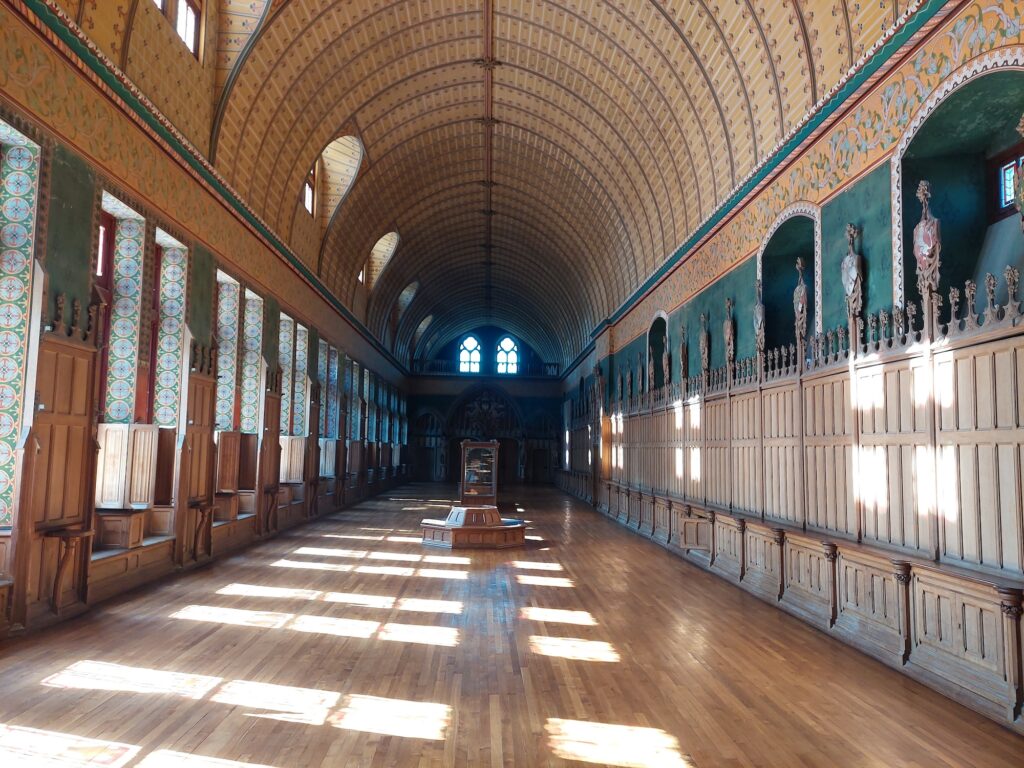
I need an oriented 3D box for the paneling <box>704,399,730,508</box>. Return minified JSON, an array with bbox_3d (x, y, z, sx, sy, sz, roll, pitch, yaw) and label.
[{"bbox_3d":[3.851,1.248,13.125,0.100,1.950,1.311,1,-5,-2],"label":"paneling"}]

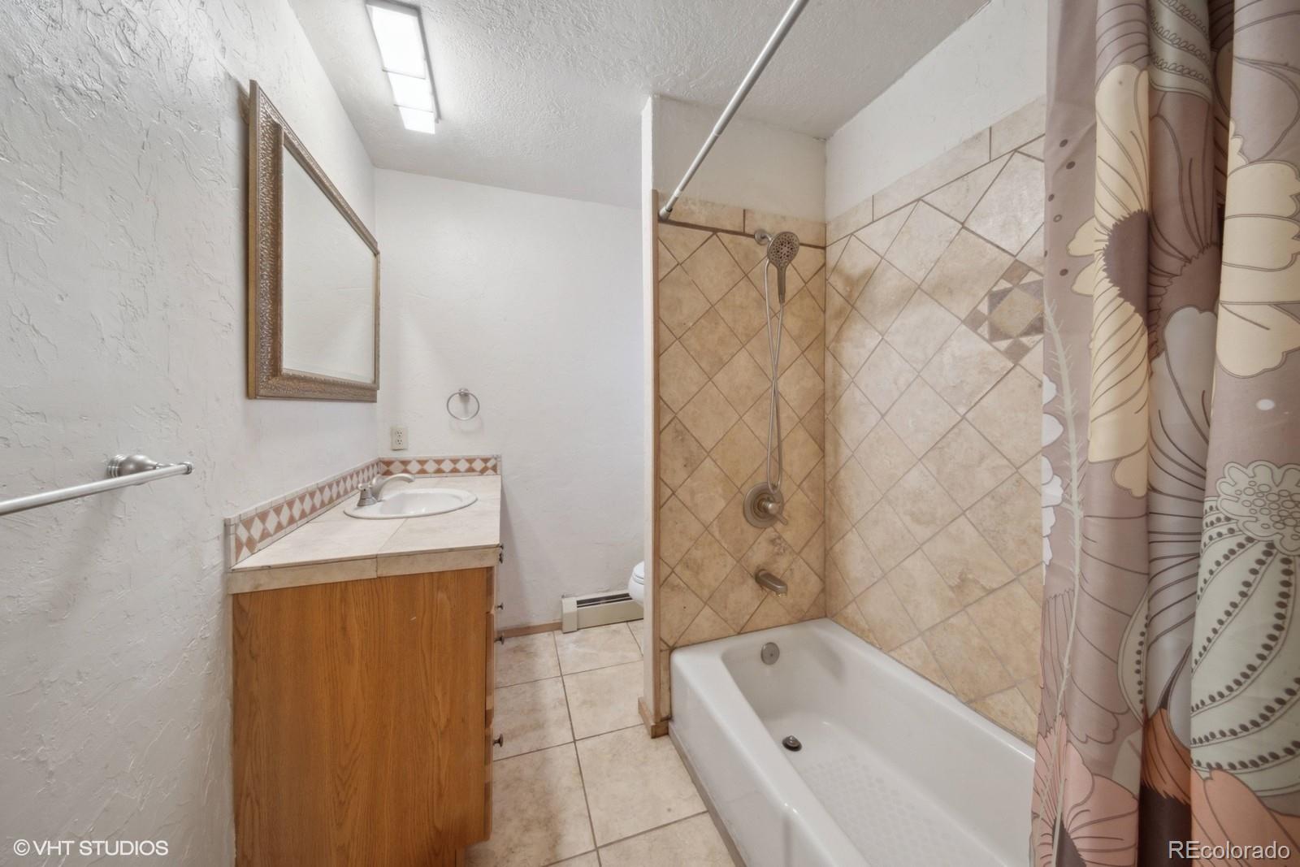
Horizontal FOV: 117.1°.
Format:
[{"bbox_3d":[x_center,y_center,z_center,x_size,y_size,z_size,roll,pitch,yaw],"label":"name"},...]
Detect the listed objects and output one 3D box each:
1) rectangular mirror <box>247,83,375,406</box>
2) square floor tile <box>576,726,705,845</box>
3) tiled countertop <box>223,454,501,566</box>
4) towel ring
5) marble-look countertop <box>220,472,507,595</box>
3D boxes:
[{"bbox_3d":[-1.076,-0.472,1.373,0.041,0.726,0.944,2,3,-20],"label":"rectangular mirror"},{"bbox_3d":[-0.030,1.197,1.402,0.401,0.010,0.391,1,3,-20],"label":"square floor tile"},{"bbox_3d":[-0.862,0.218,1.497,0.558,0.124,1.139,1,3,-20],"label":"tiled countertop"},{"bbox_3d":[-0.947,-0.143,2.017,0.152,0.156,0.060,1,3,-20],"label":"towel ring"},{"bbox_3d":[-0.865,0.289,1.501,0.558,0.060,1.139,1,3,-20],"label":"marble-look countertop"}]

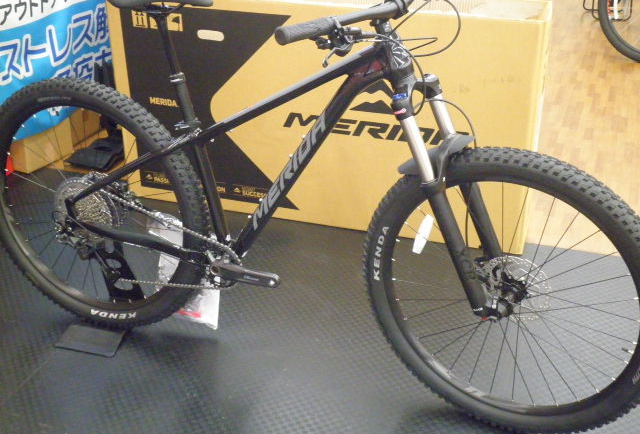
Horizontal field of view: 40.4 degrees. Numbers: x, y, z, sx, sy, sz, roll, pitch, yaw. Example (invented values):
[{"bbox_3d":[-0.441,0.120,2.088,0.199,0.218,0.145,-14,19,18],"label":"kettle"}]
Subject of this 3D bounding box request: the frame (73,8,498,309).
[{"bbox_3d":[-0.104,-0.154,2.106,1.225,0.685,0.200,11,27,20],"label":"frame"}]

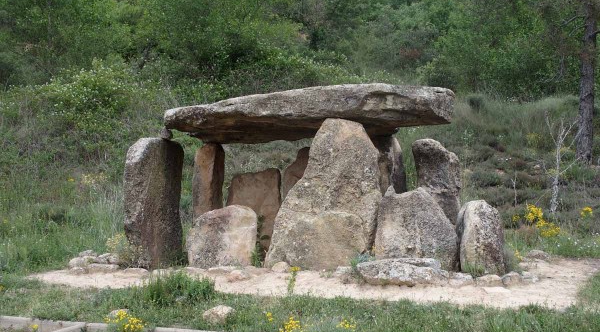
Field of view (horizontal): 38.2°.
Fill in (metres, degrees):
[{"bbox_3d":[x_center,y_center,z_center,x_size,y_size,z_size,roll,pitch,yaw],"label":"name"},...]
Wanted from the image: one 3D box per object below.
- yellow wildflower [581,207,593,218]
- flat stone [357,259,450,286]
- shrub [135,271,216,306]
[{"bbox_3d":[5.058,0.821,15.300,0.200,0.170,0.180,0,0,0],"label":"yellow wildflower"},{"bbox_3d":[1.302,1.333,10.900,1.170,0.260,0.650,0,0,0],"label":"flat stone"},{"bbox_3d":[-1.365,1.337,9.500,0.880,0.330,0.600,0,0,0],"label":"shrub"}]

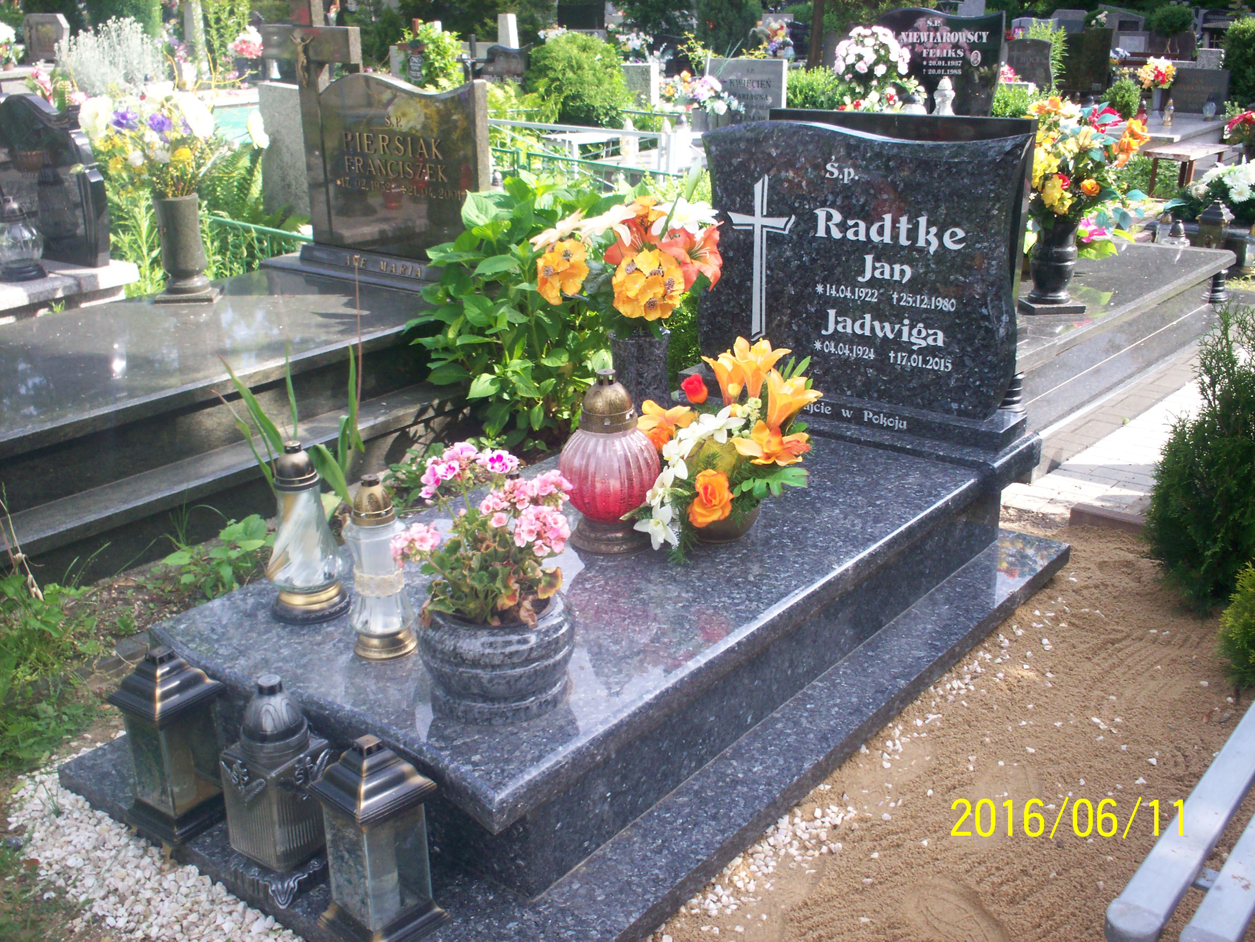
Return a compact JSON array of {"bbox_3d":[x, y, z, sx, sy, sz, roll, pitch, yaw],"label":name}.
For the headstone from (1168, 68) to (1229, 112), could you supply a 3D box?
[{"bbox_3d":[5.142,-3.404,11.741,0.450,0.390,0.090,15,25,36],"label":"headstone"}]

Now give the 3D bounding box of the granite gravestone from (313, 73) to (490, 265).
[{"bbox_3d":[-0.727,-0.970,4.203,0.745,0.580,0.070,15,26,35],"label":"granite gravestone"}]

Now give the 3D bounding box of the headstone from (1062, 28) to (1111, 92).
[{"bbox_3d":[4.495,-4.019,12.800,0.480,0.630,0.100,15,25,36],"label":"headstone"}]

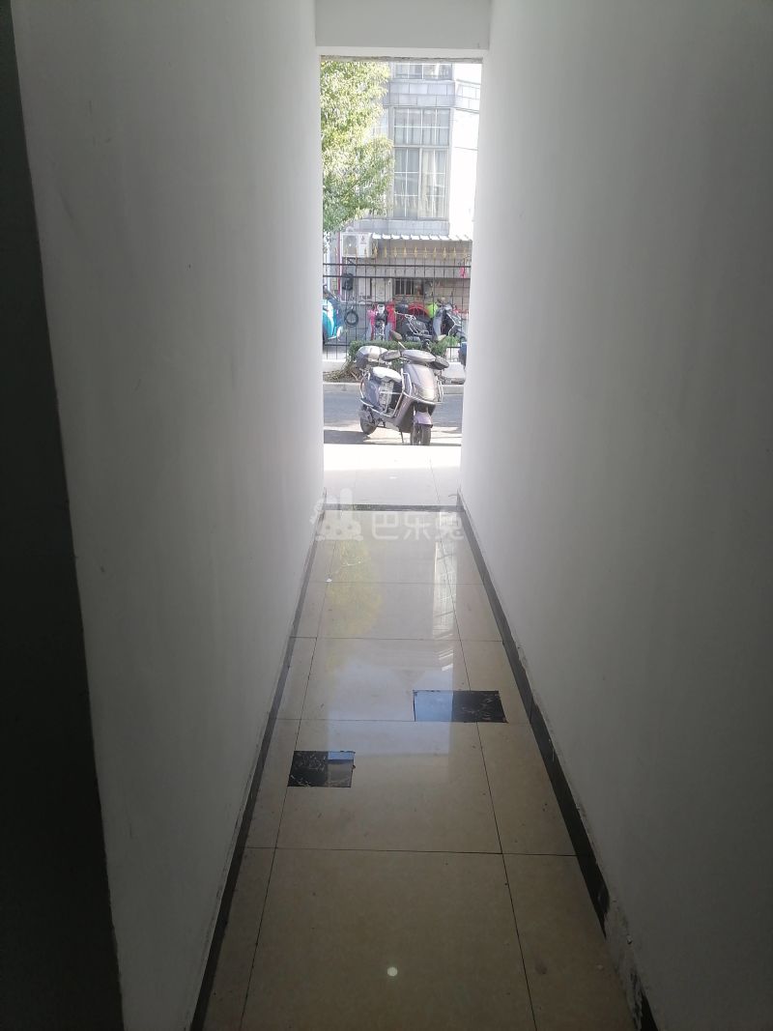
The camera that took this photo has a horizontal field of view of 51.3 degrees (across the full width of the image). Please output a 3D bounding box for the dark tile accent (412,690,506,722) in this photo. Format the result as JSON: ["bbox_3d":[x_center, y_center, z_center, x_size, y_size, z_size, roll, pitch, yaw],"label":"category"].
[{"bbox_3d":[0.256,0.678,2.843,0.315,0.010,0.209,1,18,0],"label":"dark tile accent"}]

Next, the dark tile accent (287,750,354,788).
[{"bbox_3d":[-0.198,0.785,2.474,0.190,0.010,0.184,1,18,0],"label":"dark tile accent"}]

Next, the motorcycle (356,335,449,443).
[{"bbox_3d":[0.117,-1.322,8.573,0.740,1.180,1.720,-8,20,-27],"label":"motorcycle"}]

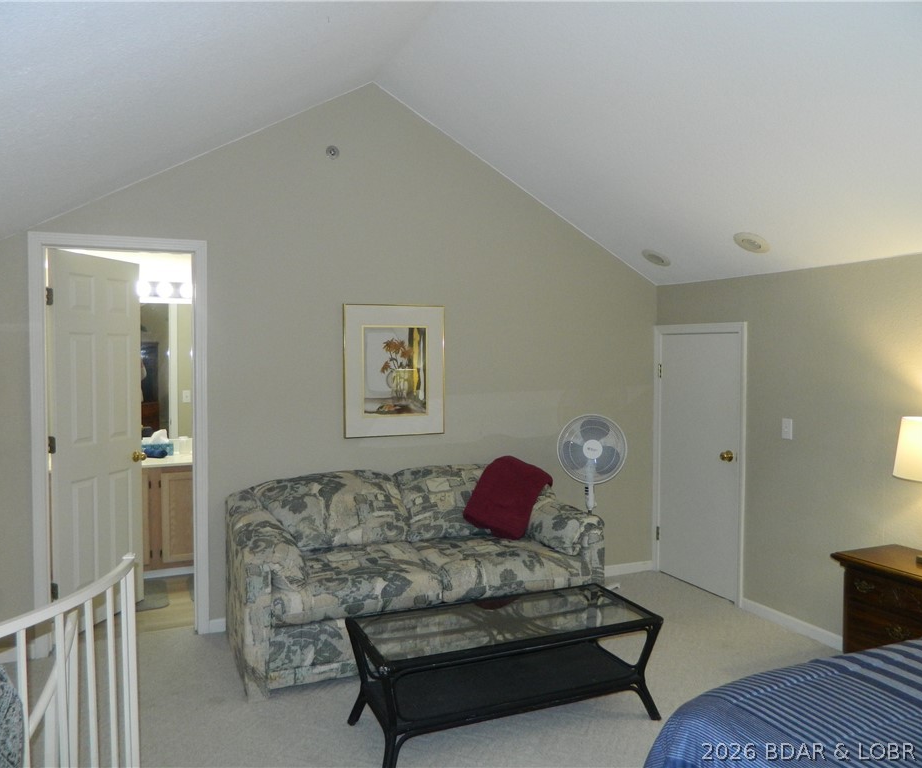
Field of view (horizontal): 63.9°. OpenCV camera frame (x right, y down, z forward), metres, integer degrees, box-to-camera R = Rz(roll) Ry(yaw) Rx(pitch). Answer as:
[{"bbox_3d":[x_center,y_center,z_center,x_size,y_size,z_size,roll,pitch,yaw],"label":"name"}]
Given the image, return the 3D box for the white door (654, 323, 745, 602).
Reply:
[{"bbox_3d":[1.550,0.477,4.851,0.060,1.710,0.820,-1,3,-23],"label":"white door"}]

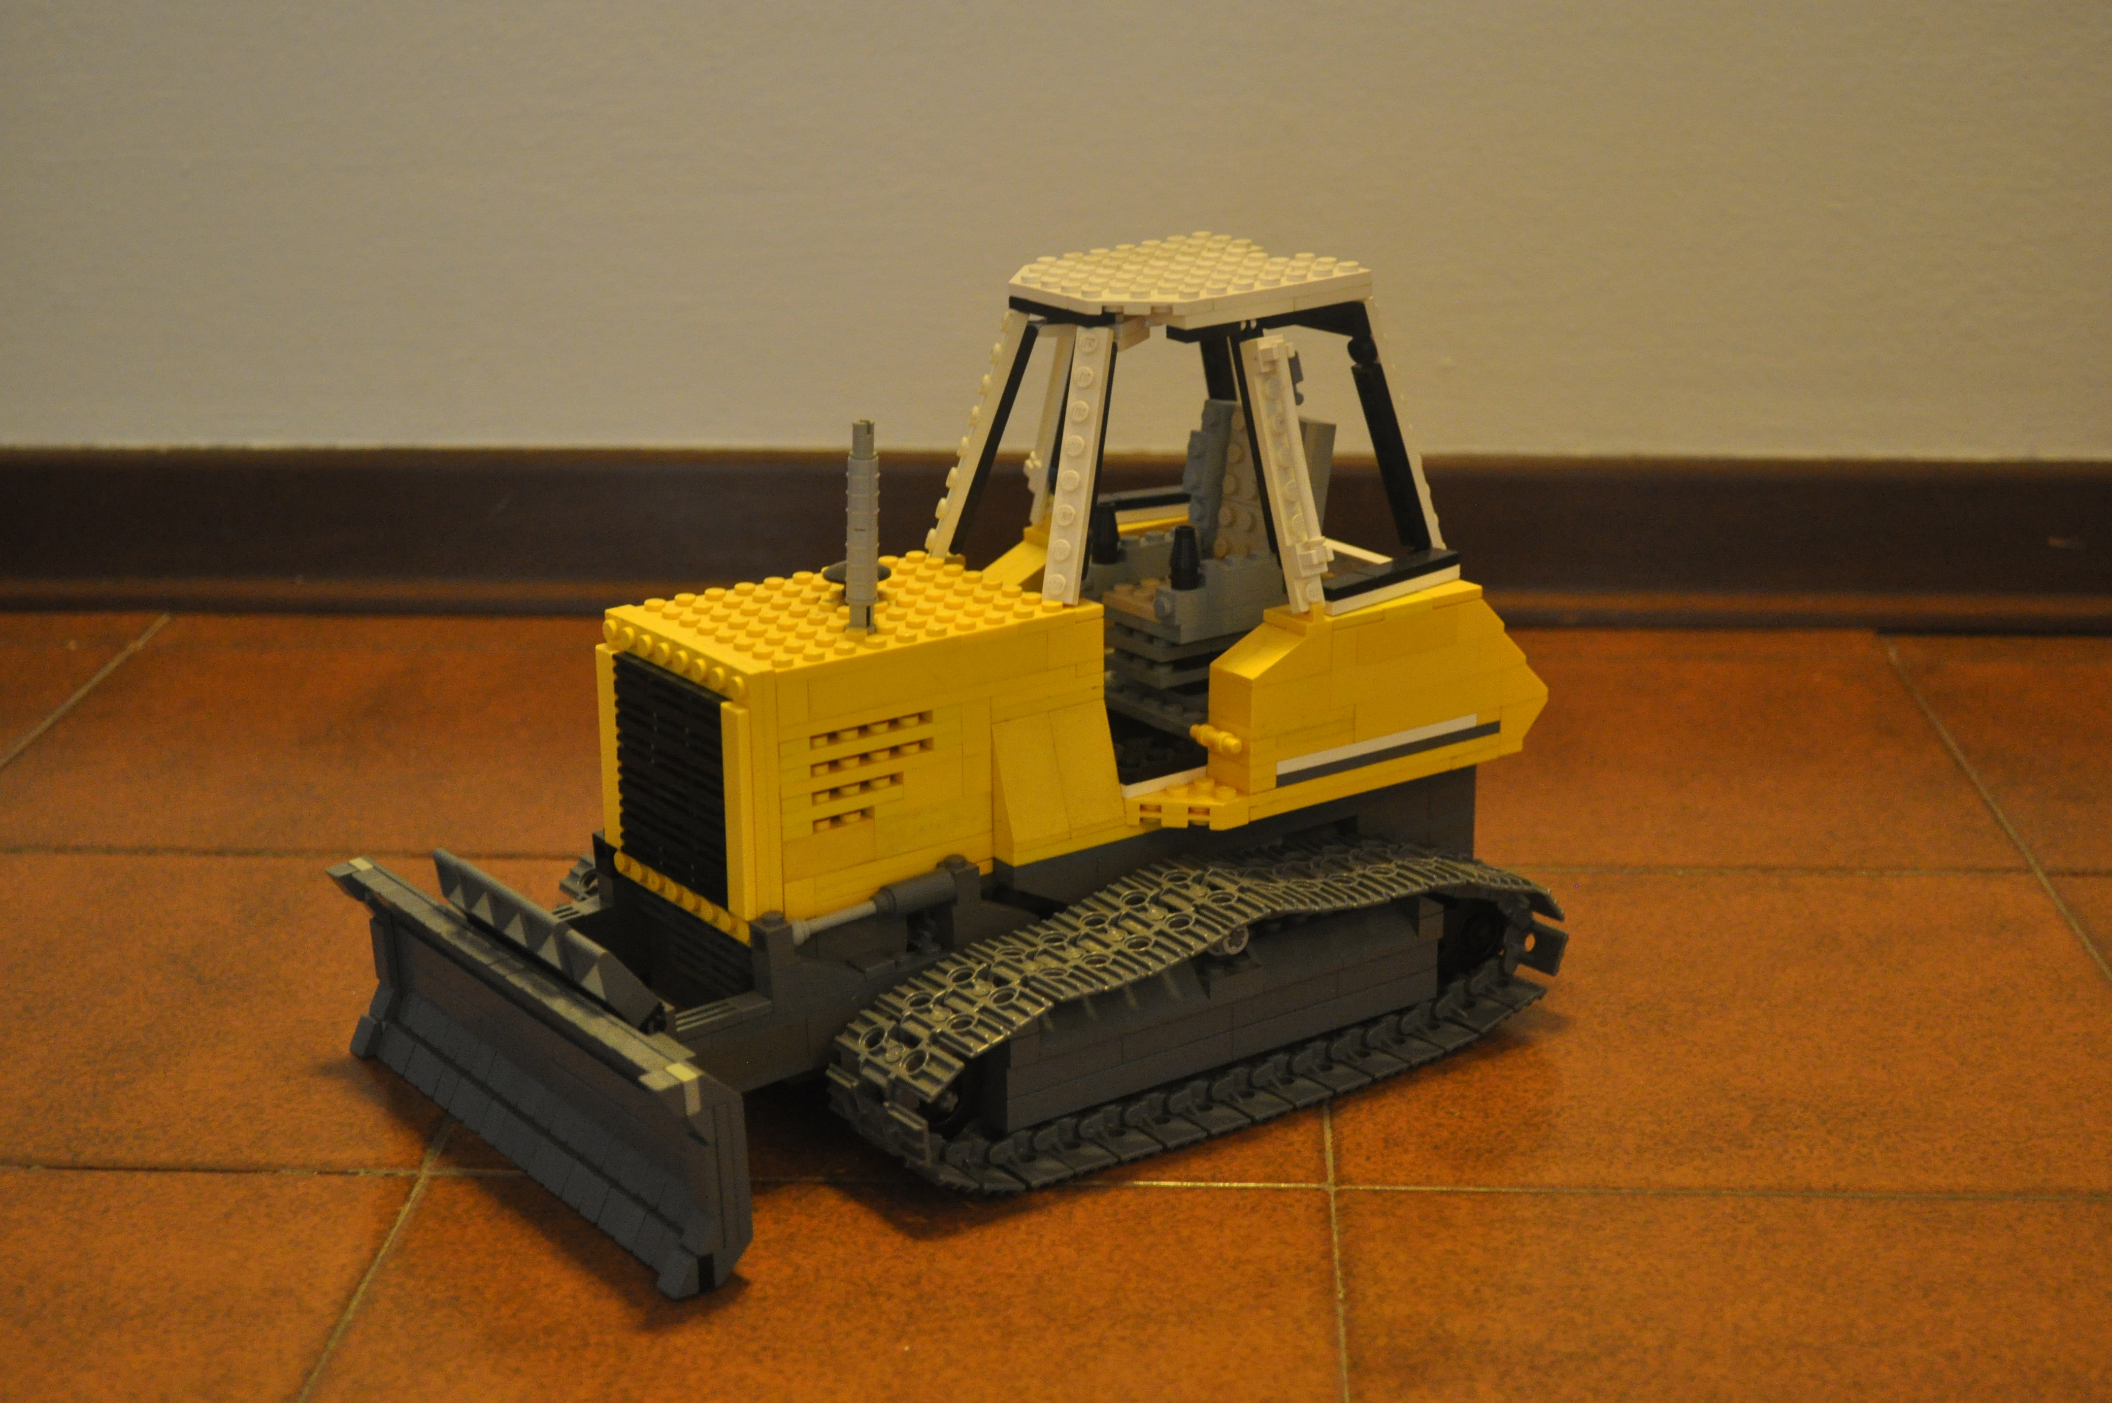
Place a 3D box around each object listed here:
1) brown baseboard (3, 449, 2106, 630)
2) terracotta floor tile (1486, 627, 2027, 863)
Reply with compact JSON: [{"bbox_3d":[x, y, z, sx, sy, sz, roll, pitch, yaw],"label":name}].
[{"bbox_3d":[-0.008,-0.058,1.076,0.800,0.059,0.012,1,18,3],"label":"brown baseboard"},{"bbox_3d":[0.177,0.019,0.945,0.198,0.010,0.208,0,18,3],"label":"terracotta floor tile"}]

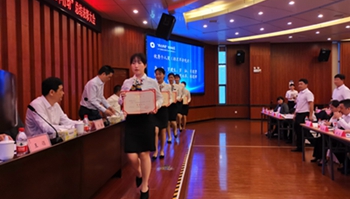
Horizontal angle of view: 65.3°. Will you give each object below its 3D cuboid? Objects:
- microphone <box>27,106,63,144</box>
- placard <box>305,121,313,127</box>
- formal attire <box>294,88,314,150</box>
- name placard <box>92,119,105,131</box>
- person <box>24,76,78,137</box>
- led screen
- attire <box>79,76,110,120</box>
[{"bbox_3d":[-1.123,0.214,2.357,0.320,0.310,0.100,0,2,6],"label":"microphone"},{"bbox_3d":[2.534,0.454,5.127,0.080,0.100,0.220,0,2,6],"label":"placard"},{"bbox_3d":[2.974,0.474,6.318,0.320,1.460,0.470,-1,2,-18],"label":"formal attire"},{"bbox_3d":[-0.897,0.288,3.170,0.080,0.100,0.220,0,2,6],"label":"name placard"},{"bbox_3d":[-1.346,0.456,2.895,0.680,1.360,0.560,0,2,16],"label":"person"},{"bbox_3d":[0.175,-1.340,11.810,0.100,2.278,4.040,1,2,38],"label":"led screen"},{"bbox_3d":[-1.237,0.385,4.213,0.540,1.420,0.480,0,2,7],"label":"attire"}]

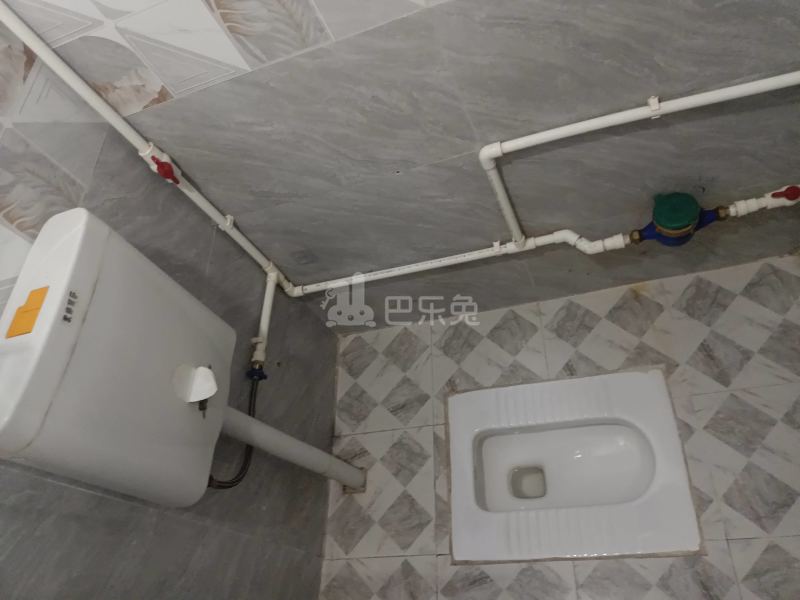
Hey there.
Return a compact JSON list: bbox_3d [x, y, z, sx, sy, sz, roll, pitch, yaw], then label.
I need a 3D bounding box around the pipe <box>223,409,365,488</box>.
[{"bbox_3d":[-0.225,0.323,1.241,0.051,0.590,0.051,-11,58,19],"label":"pipe"}]

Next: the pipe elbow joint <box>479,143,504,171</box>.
[{"bbox_3d":[0.164,-0.258,1.031,0.040,0.041,0.028,-11,58,19],"label":"pipe elbow joint"}]

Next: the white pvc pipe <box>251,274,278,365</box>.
[{"bbox_3d":[-0.304,0.037,1.306,0.026,0.026,0.228,-11,58,19],"label":"white pvc pipe"}]

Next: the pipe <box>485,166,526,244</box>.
[{"bbox_3d":[0.213,-0.185,1.155,0.021,0.240,0.021,-11,58,19],"label":"pipe"}]

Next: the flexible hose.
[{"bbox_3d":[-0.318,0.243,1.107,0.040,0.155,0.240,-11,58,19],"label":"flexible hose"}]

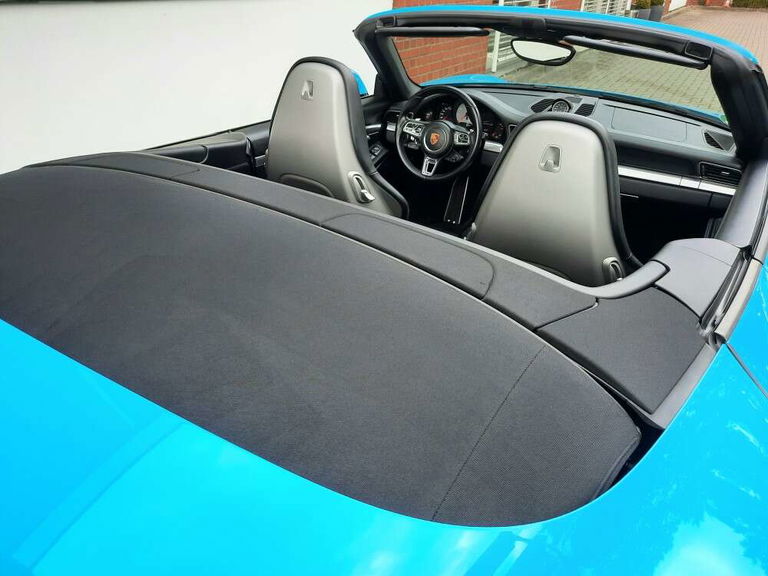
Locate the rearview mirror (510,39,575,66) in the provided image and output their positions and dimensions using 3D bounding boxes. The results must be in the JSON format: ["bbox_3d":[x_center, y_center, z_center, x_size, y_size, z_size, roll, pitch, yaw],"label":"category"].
[{"bbox_3d":[0.527,-0.786,1.851,0.050,0.068,0.240,-27,41,-31],"label":"rearview mirror"}]

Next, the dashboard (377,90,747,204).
[{"bbox_3d":[0.699,-0.619,2.257,1.400,0.280,0.460,21,38,29],"label":"dashboard"}]

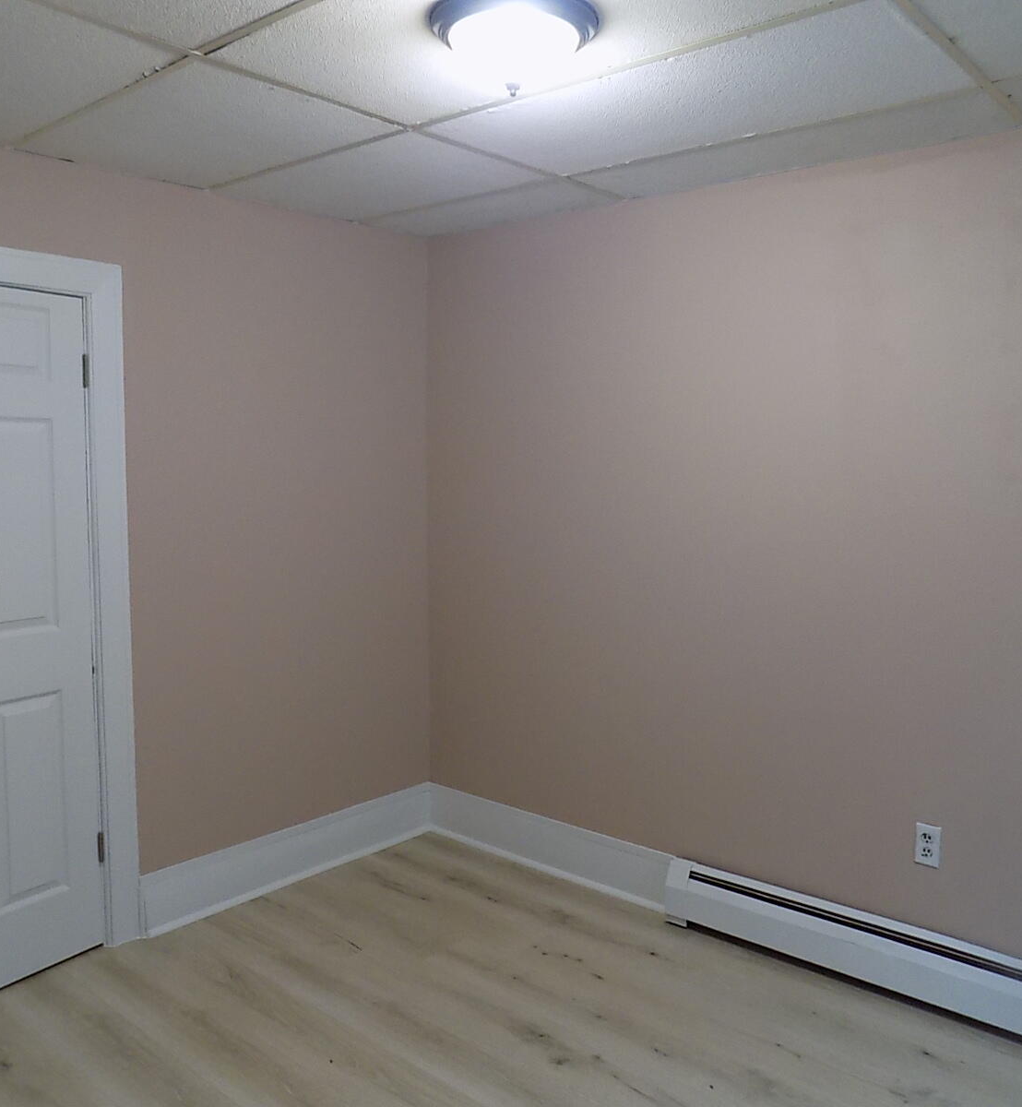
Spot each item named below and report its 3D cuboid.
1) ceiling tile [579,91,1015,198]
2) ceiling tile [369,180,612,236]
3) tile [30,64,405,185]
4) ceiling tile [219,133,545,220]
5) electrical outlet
[{"bbox_3d":[0.721,-1.112,2.707,1.193,0.020,0.336,6,9,41],"label":"ceiling tile"},{"bbox_3d":[-0.092,-1.200,3.417,0.924,0.020,0.336,6,9,41],"label":"ceiling tile"},{"bbox_3d":[-0.812,-1.114,2.603,0.924,0.020,0.586,6,9,41],"label":"tile"},{"bbox_3d":[-0.411,-1.162,3.057,0.924,0.020,0.581,6,9,41],"label":"ceiling tile"},{"bbox_3d":[1.153,0.809,2.715,0.070,0.115,0.008,5,7,41],"label":"electrical outlet"}]

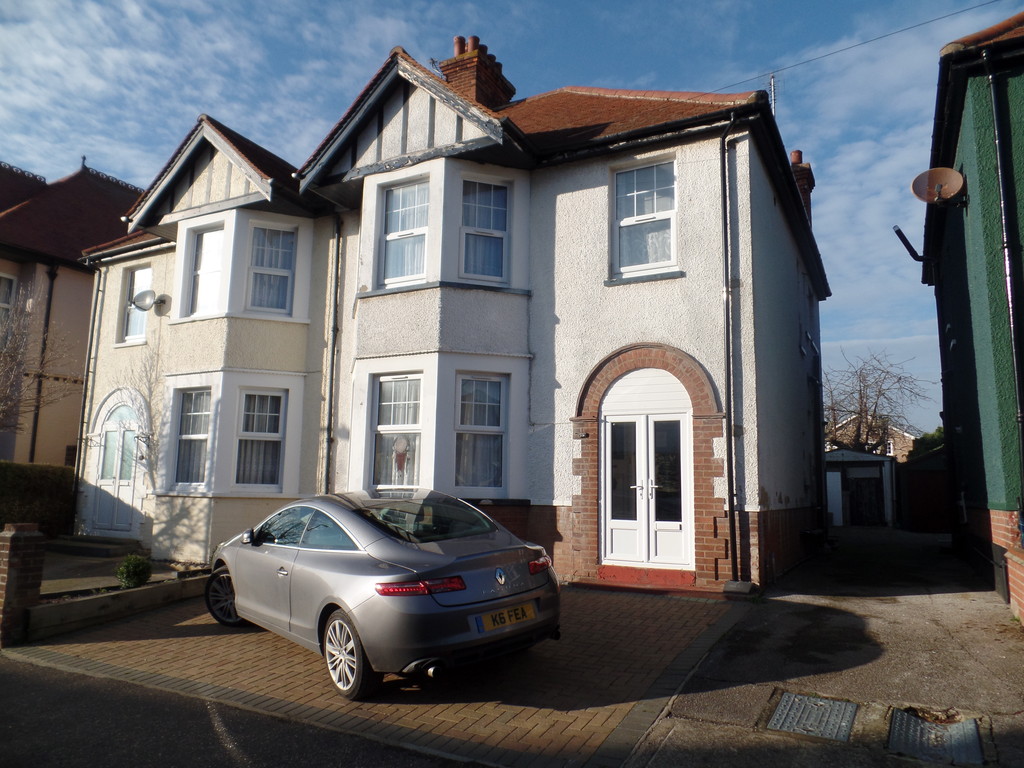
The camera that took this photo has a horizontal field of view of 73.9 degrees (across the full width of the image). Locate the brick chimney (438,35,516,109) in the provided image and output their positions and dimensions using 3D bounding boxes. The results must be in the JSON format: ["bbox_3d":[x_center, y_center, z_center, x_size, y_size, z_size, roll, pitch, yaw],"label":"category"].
[{"bbox_3d":[-0.819,-6.995,16.276,1.076,2.081,1.675,-3,-10,29],"label":"brick chimney"}]

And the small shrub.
[{"bbox_3d":[-4.242,2.107,7.647,0.397,0.393,0.397,-3,-8,29],"label":"small shrub"}]

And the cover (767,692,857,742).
[{"bbox_3d":[1.949,2.139,4.391,0.455,0.040,0.610,-3,-4,29],"label":"cover"}]

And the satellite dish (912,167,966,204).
[{"bbox_3d":[5.001,-2.273,7.986,0.620,0.530,0.320,-7,-29,43],"label":"satellite dish"}]

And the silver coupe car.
[{"bbox_3d":[-1.440,1.742,6.633,1.900,1.400,4.640,2,-6,-39],"label":"silver coupe car"}]

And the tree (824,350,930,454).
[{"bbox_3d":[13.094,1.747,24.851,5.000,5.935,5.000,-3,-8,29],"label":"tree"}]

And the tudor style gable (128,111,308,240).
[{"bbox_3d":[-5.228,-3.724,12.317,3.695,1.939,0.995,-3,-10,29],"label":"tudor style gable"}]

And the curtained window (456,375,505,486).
[{"bbox_3d":[-0.396,0.625,8.877,0.750,1.540,0.140,4,-8,-20],"label":"curtained window"}]

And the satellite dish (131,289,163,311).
[{"bbox_3d":[-7.093,-1.629,13.162,0.440,0.440,0.440,-2,-8,21],"label":"satellite dish"}]

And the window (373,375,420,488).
[{"bbox_3d":[-1.522,0.635,8.985,0.850,1.520,0.140,-3,-8,29],"label":"window"}]

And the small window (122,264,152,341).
[{"bbox_3d":[-7.846,-1.680,14.378,0.873,1.553,0.142,-3,-10,29],"label":"small window"}]

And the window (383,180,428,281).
[{"bbox_3d":[-1.471,-2.077,9.336,0.840,1.420,0.140,-3,-8,29],"label":"window"}]

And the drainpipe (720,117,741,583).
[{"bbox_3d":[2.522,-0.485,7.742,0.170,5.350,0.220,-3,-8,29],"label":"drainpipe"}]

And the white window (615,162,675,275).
[{"bbox_3d":[1.699,-2.100,8.670,0.840,1.400,0.140,-3,-8,29],"label":"white window"}]

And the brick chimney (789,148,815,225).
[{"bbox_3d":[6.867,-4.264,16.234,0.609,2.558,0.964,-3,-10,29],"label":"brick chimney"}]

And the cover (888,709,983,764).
[{"bbox_3d":[2.583,2.158,4.158,0.455,0.050,0.630,-3,-3,31],"label":"cover"}]

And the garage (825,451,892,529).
[{"bbox_3d":[11.579,3.569,23.265,2.650,2.410,5.000,-3,-10,29],"label":"garage"}]

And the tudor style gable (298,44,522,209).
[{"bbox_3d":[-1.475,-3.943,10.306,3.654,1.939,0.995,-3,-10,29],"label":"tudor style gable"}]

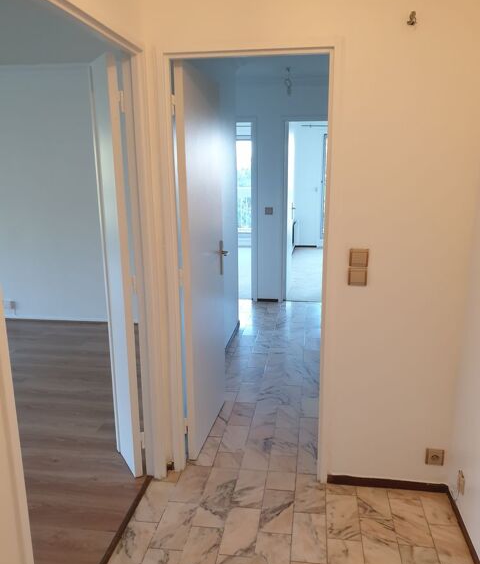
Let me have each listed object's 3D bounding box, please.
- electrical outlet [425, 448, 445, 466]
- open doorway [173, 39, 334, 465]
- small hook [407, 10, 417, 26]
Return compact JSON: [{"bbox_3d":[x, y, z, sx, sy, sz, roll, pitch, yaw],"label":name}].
[{"bbox_3d":[0.948,0.852,2.343,0.081,0.082,0.018,1,13,9],"label":"electrical outlet"},{"bbox_3d":[0.046,-0.012,2.340,0.812,2.100,0.090,1,13,9],"label":"open doorway"},{"bbox_3d":[0.694,-1.065,1.944,0.036,0.054,0.032,1,13,9],"label":"small hook"}]

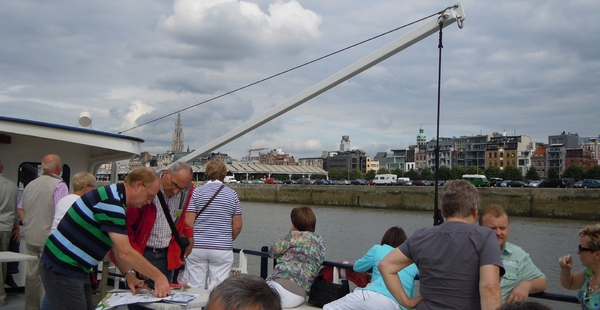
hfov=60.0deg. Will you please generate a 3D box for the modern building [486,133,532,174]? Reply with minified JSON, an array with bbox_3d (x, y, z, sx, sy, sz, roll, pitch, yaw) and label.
[{"bbox_3d":[80.825,1.428,200.615,12.000,19.800,13.500,2,-4,-42],"label":"modern building"}]

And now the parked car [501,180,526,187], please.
[{"bbox_3d":[47.739,6.459,114.661,1.750,1.430,4.300,2,-4,-42],"label":"parked car"}]

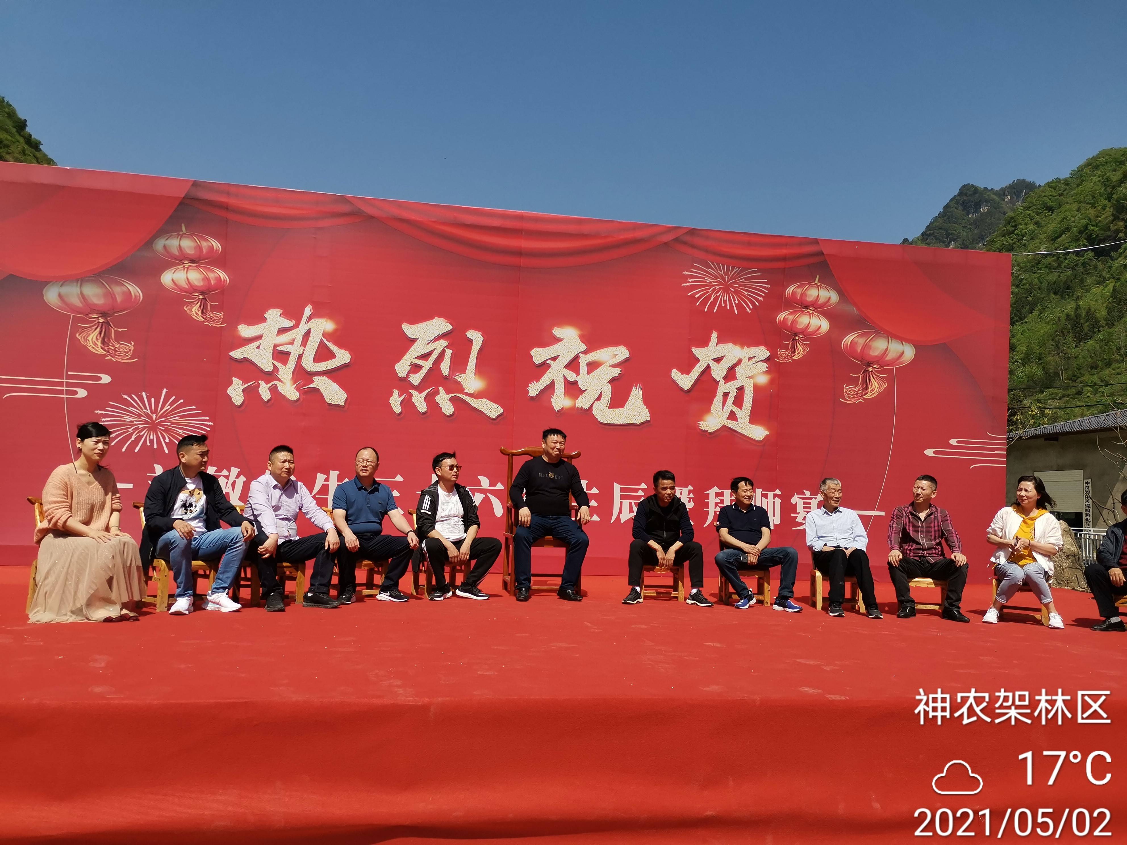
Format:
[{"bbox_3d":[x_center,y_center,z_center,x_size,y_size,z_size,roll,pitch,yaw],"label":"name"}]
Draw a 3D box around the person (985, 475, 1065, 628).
[{"bbox_3d":[3.774,1.028,7.221,0.568,1.174,0.680,2,-2,25],"label":"person"}]

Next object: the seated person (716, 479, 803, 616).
[{"bbox_3d":[1.629,0.998,7.446,0.697,1.054,0.680,3,-2,2],"label":"seated person"}]

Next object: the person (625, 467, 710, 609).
[{"bbox_3d":[0.846,0.947,7.447,0.718,1.085,0.680,3,-2,-4],"label":"person"}]

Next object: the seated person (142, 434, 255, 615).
[{"bbox_3d":[-2.542,0.690,6.178,0.656,1.180,0.646,0,-3,43],"label":"seated person"}]

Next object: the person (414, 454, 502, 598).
[{"bbox_3d":[-0.879,0.815,7.131,0.636,1.145,0.656,3,-3,-25],"label":"person"}]

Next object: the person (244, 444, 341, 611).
[{"bbox_3d":[-1.989,0.742,6.416,0.615,1.140,0.666,4,-3,-40],"label":"person"}]

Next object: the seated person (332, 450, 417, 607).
[{"bbox_3d":[-1.475,0.783,6.940,0.634,1.167,0.680,3,-2,-23],"label":"seated person"}]

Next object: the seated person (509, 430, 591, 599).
[{"bbox_3d":[-0.120,0.737,7.254,0.626,1.372,0.686,3,-2,-10],"label":"seated person"}]

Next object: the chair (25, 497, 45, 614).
[{"bbox_3d":[-3.093,0.874,5.680,0.454,0.726,0.444,1,-3,32],"label":"chair"}]

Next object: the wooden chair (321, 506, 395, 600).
[{"bbox_3d":[-1.616,1.012,6.840,0.460,0.690,0.450,4,-2,-26],"label":"wooden chair"}]

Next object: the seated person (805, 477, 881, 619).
[{"bbox_3d":[2.324,1.012,7.357,0.529,1.083,0.700,2,-2,6],"label":"seated person"}]

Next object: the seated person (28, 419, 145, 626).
[{"bbox_3d":[-3.105,0.624,5.758,0.670,1.258,0.615,1,-2,36],"label":"seated person"}]

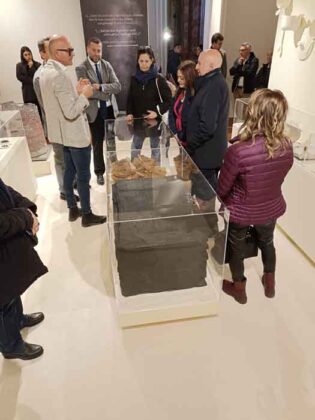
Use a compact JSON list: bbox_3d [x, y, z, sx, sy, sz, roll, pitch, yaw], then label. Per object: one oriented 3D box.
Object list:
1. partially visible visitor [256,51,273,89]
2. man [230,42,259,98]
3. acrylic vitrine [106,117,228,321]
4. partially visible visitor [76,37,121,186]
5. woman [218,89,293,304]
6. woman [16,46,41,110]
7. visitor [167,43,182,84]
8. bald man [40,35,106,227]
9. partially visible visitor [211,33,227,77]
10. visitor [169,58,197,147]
[{"bbox_3d":[1.963,-2.158,5.606,0.460,1.500,0.340,1,30,4],"label":"partially visible visitor"},{"bbox_3d":[1.484,-2.116,5.448,0.500,1.610,0.380,12,33,21],"label":"man"},{"bbox_3d":[-0.096,-0.159,2.909,0.685,0.876,2.308,-6,31,-7],"label":"acrylic vitrine"},{"bbox_3d":[-0.701,-1.147,3.757,0.540,1.750,0.380,-6,31,-7],"label":"partially visible visitor"},{"bbox_3d":[0.668,-0.077,2.087,0.520,1.530,0.450,-12,32,-17],"label":"woman"},{"bbox_3d":[-2.020,-1.854,5.141,0.460,1.630,0.340,-15,33,-21],"label":"woman"},{"bbox_3d":[0.427,-2.754,6.623,0.460,1.570,0.340,-7,31,-9],"label":"visitor"},{"bbox_3d":[-0.829,-0.682,2.949,0.560,1.770,0.520,-15,33,-22],"label":"bald man"},{"bbox_3d":[1.061,-2.233,5.547,0.340,1.730,0.480,-7,31,-9],"label":"partially visible visitor"},{"bbox_3d":[0.340,-0.744,3.221,0.400,1.550,0.460,-13,32,-19],"label":"visitor"}]

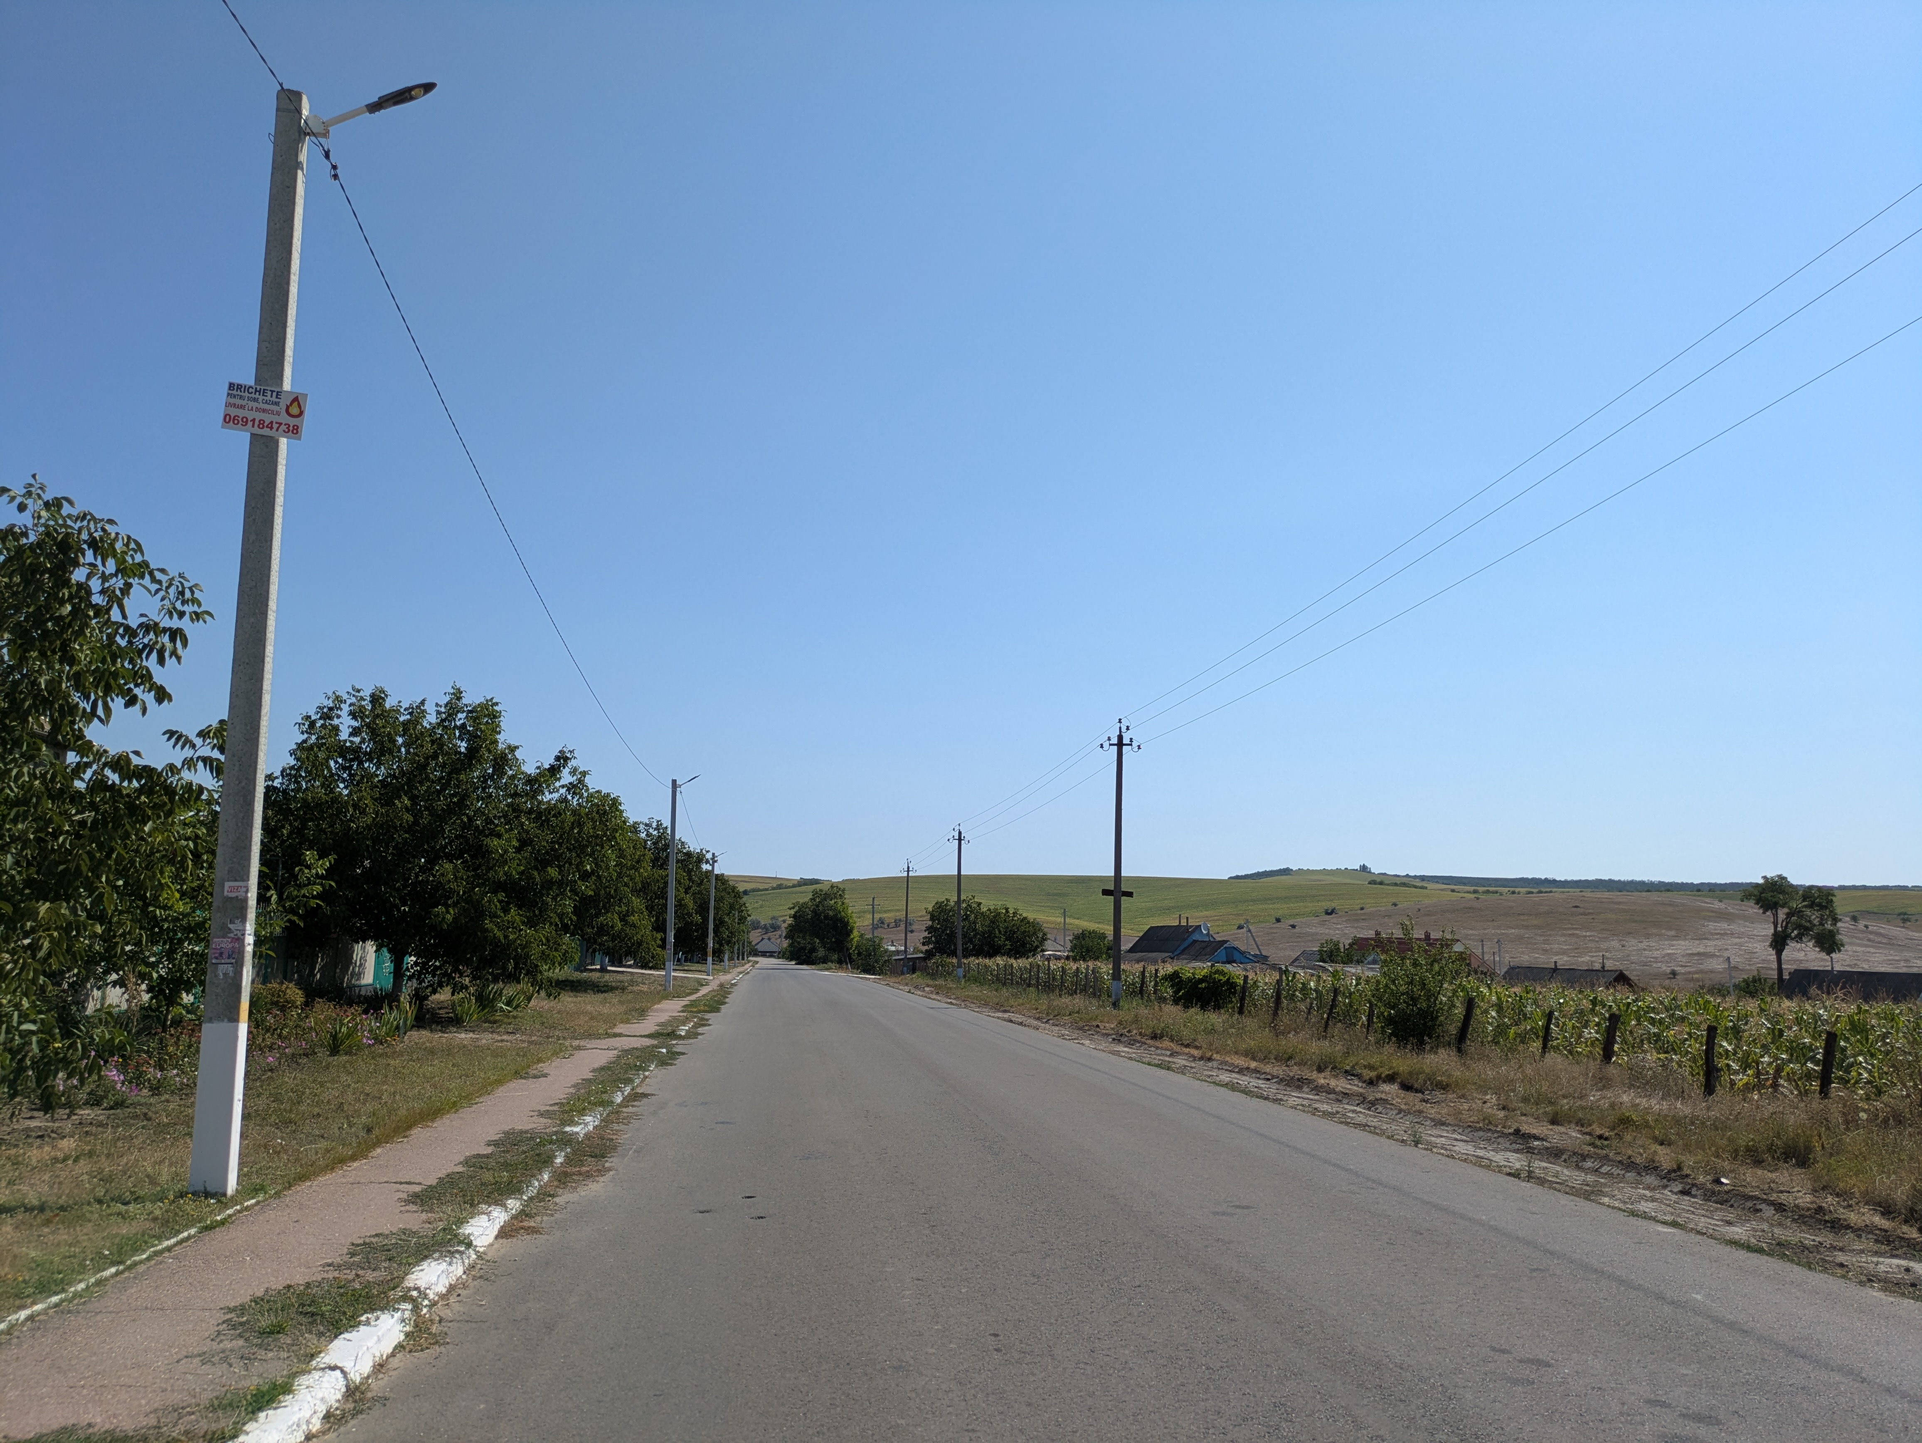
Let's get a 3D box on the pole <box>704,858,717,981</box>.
[{"bbox_3d":[-15.513,12.087,86.175,0.400,7.570,0.300,2,-9,-8],"label":"pole"}]

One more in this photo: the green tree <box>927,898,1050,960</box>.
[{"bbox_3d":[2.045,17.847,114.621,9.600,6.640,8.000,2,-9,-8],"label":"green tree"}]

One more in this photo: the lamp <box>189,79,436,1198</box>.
[{"bbox_3d":[-4.228,-0.788,9.409,1.150,7.670,0.250,2,-9,-8],"label":"lamp"}]

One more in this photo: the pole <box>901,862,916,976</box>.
[{"bbox_3d":[-3.711,13.835,98.048,1.080,8.140,0.300,2,-9,-8],"label":"pole"}]

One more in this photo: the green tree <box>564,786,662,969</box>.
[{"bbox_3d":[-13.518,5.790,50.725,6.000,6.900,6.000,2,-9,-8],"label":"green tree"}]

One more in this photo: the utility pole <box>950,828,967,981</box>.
[{"bbox_3d":[-0.040,9.588,73.409,1.080,8.150,0.300,2,-9,-8],"label":"utility pole"}]

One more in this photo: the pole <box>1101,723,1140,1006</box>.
[{"bbox_3d":[4.514,4.011,39.566,1.120,8.210,0.300,2,-9,-8],"label":"pole"}]

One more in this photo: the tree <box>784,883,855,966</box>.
[{"bbox_3d":[-16.005,23.259,158.316,8.200,9.480,8.000,2,-9,-8],"label":"tree"}]

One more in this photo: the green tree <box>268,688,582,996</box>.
[{"bbox_3d":[-11.875,2.623,30.471,7.100,6.880,6.800,2,-9,-8],"label":"green tree"}]

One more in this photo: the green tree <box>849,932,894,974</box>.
[{"bbox_3d":[-7.227,18.423,110.476,3.500,3.360,3.400,2,-9,-8],"label":"green tree"}]

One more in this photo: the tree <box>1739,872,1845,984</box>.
[{"bbox_3d":[64.916,17.381,108.618,7.600,10.750,7.000,2,-9,-8],"label":"tree"}]

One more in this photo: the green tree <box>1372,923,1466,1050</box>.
[{"bbox_3d":[8.053,4.631,24.374,1.750,2.180,1.650,2,-9,-8],"label":"green tree"}]

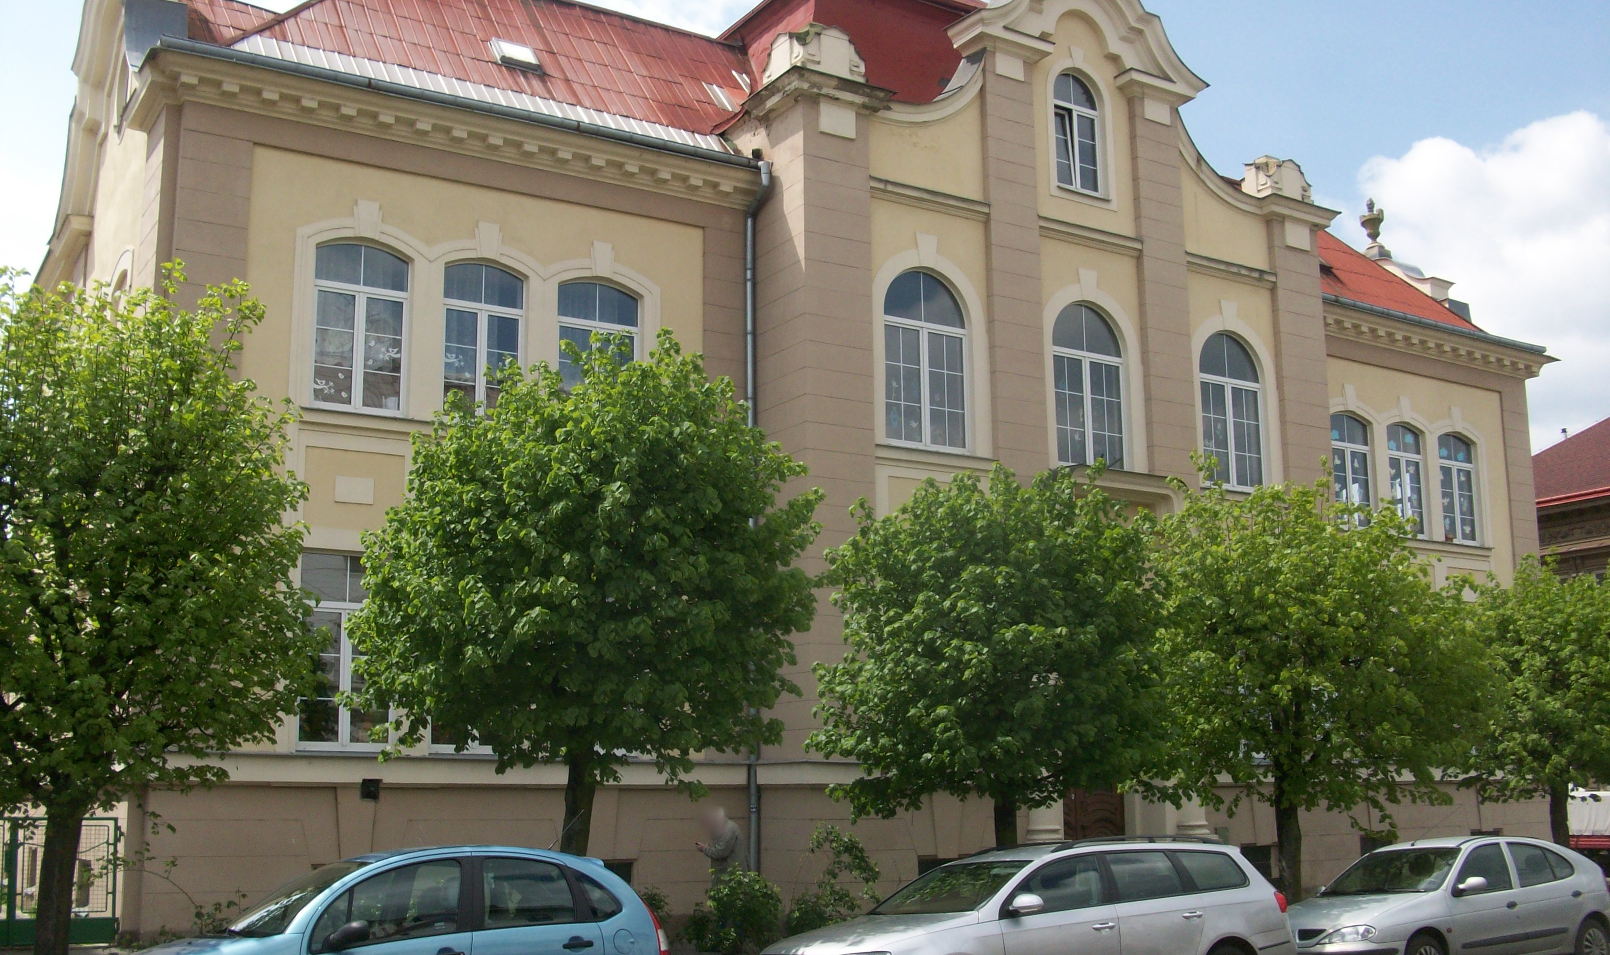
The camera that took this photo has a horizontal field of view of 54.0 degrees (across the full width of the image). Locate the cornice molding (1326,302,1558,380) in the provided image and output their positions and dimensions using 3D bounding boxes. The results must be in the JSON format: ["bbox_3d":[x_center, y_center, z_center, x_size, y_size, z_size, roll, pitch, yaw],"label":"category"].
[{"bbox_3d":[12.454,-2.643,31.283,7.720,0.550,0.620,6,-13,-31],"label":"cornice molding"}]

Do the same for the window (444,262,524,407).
[{"bbox_3d":[-3.795,-1.552,18.675,1.000,2.050,0.150,6,-13,-31],"label":"window"}]

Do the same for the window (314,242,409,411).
[{"bbox_3d":[-5.665,-1.938,20.254,1.208,2.202,0.160,6,-13,-30],"label":"window"}]

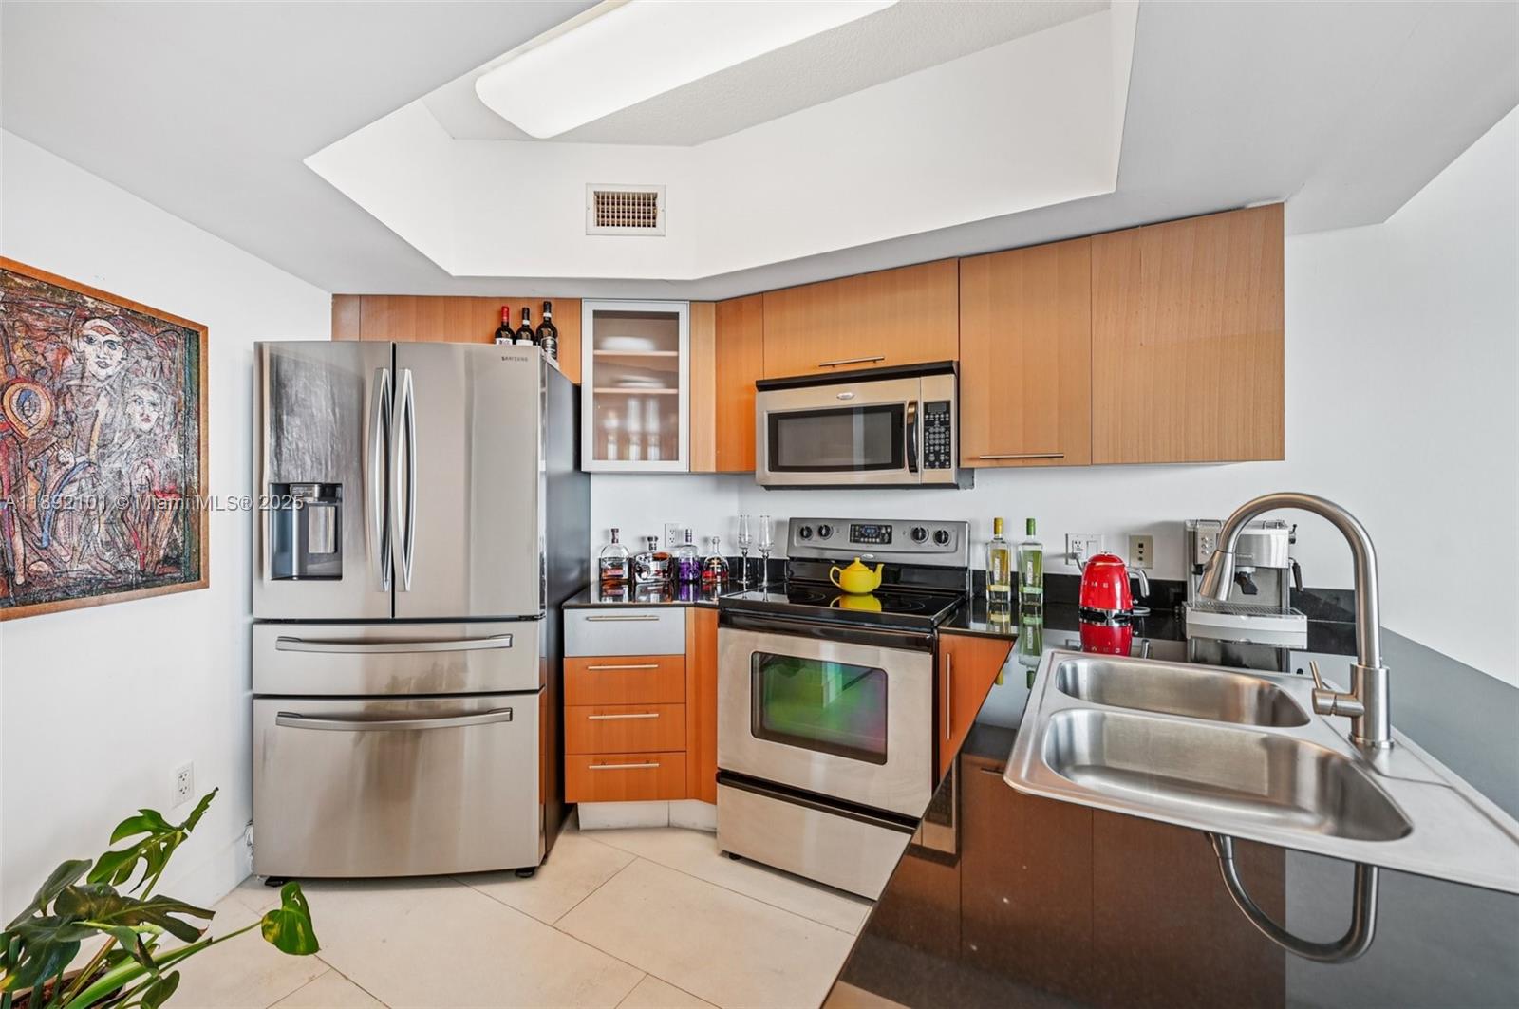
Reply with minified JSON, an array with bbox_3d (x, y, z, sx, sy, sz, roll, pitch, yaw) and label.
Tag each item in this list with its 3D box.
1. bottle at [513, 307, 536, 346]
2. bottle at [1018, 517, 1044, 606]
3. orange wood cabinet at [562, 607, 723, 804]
[{"bbox_3d":[-0.946,-0.637,2.385,0.076,0.300,0.076,0,1,-12],"label":"bottle"},{"bbox_3d":[0.985,0.204,2.140,0.076,0.307,0.074,0,1,20],"label":"bottle"},{"bbox_3d":[-0.467,0.762,2.542,0.572,0.740,0.615,0,1,-3],"label":"orange wood cabinet"}]

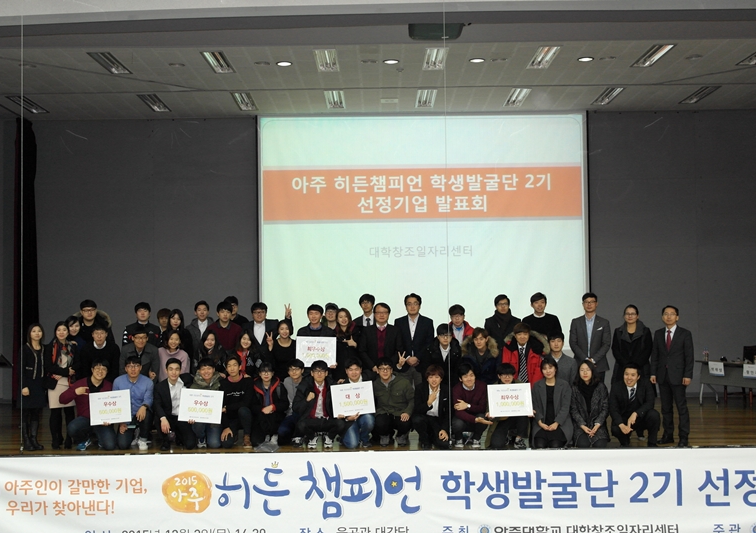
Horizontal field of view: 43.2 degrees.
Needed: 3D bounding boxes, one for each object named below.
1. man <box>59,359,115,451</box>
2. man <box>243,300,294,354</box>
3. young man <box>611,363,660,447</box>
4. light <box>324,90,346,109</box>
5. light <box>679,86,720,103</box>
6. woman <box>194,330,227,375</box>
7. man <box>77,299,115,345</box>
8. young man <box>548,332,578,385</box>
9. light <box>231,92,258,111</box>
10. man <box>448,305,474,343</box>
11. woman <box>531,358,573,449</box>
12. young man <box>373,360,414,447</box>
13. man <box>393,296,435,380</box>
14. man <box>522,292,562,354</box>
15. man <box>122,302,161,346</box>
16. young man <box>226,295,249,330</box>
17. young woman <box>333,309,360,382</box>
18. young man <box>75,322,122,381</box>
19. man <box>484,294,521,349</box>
[{"bbox_3d":[-3.655,1.734,12.028,0.620,1.099,0.680,-1,-1,-7],"label":"man"},{"bbox_3d":[-1.446,1.368,12.500,0.620,1.780,0.420,-1,-2,-5],"label":"man"},{"bbox_3d":[3.167,1.666,11.750,0.580,1.010,0.660,-1,-2,10],"label":"young man"},{"bbox_3d":[-0.697,-2.776,15.774,0.300,0.100,1.230,-1,-1,0],"label":"light"},{"bbox_3d":[5.311,-2.864,15.776,0.295,0.100,1.235,-1,-2,0],"label":"light"},{"bbox_3d":[-2.134,1.517,12.171,0.460,1.403,0.480,-1,-2,-5],"label":"woman"},{"bbox_3d":[-3.738,1.326,12.470,0.540,1.790,0.380,0,-2,-8],"label":"man"},{"bbox_3d":[2.397,1.540,12.478,0.470,1.340,0.500,-1,-2,17],"label":"young man"},{"bbox_3d":[-2.198,-2.774,15.847,0.300,0.090,1.220,-1,-2,0],"label":"light"},{"bbox_3d":[1.088,1.363,12.600,0.500,1.730,0.350,-1,-2,5],"label":"man"},{"bbox_3d":[2.076,1.620,11.431,0.510,1.041,0.620,-1,-2,5],"label":"woman"},{"bbox_3d":[0.209,1.707,12.063,0.550,1.038,0.750,-1,-2,3],"label":"young man"},{"bbox_3d":[0.478,1.238,12.159,0.550,1.800,0.360,-1,-2,0],"label":"man"},{"bbox_3d":[2.251,1.270,12.970,0.540,1.820,0.320,-1,-2,6],"label":"man"},{"bbox_3d":[-3.259,1.402,13.184,0.520,1.809,0.360,-1,-1,-5],"label":"man"},{"bbox_3d":[-1.993,1.334,13.177,0.500,1.839,0.310,-1,-2,-4],"label":"young man"},{"bbox_3d":[-0.390,1.370,12.156,0.480,1.670,0.360,-1,-2,9],"label":"young woman"},{"bbox_3d":[-3.557,1.505,12.200,0.560,1.540,0.450,0,-2,-10],"label":"young man"},{"bbox_3d":[1.640,1.260,12.454,0.530,1.790,0.360,-1,-2,0],"label":"man"}]

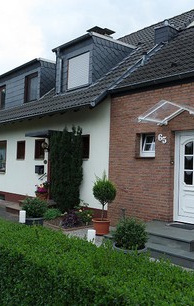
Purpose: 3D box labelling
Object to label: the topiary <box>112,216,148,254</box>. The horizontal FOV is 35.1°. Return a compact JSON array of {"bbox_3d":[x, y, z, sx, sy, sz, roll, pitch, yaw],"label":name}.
[{"bbox_3d":[0.574,1.475,5.119,0.600,0.800,0.600,2,-3,0],"label":"topiary"}]

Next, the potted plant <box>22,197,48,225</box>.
[{"bbox_3d":[-1.449,1.484,7.225,0.620,0.860,0.620,4,-4,-43],"label":"potted plant"}]

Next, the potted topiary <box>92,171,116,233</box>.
[{"bbox_3d":[0.177,1.186,7.441,0.560,1.521,0.560,2,-3,0],"label":"potted topiary"}]

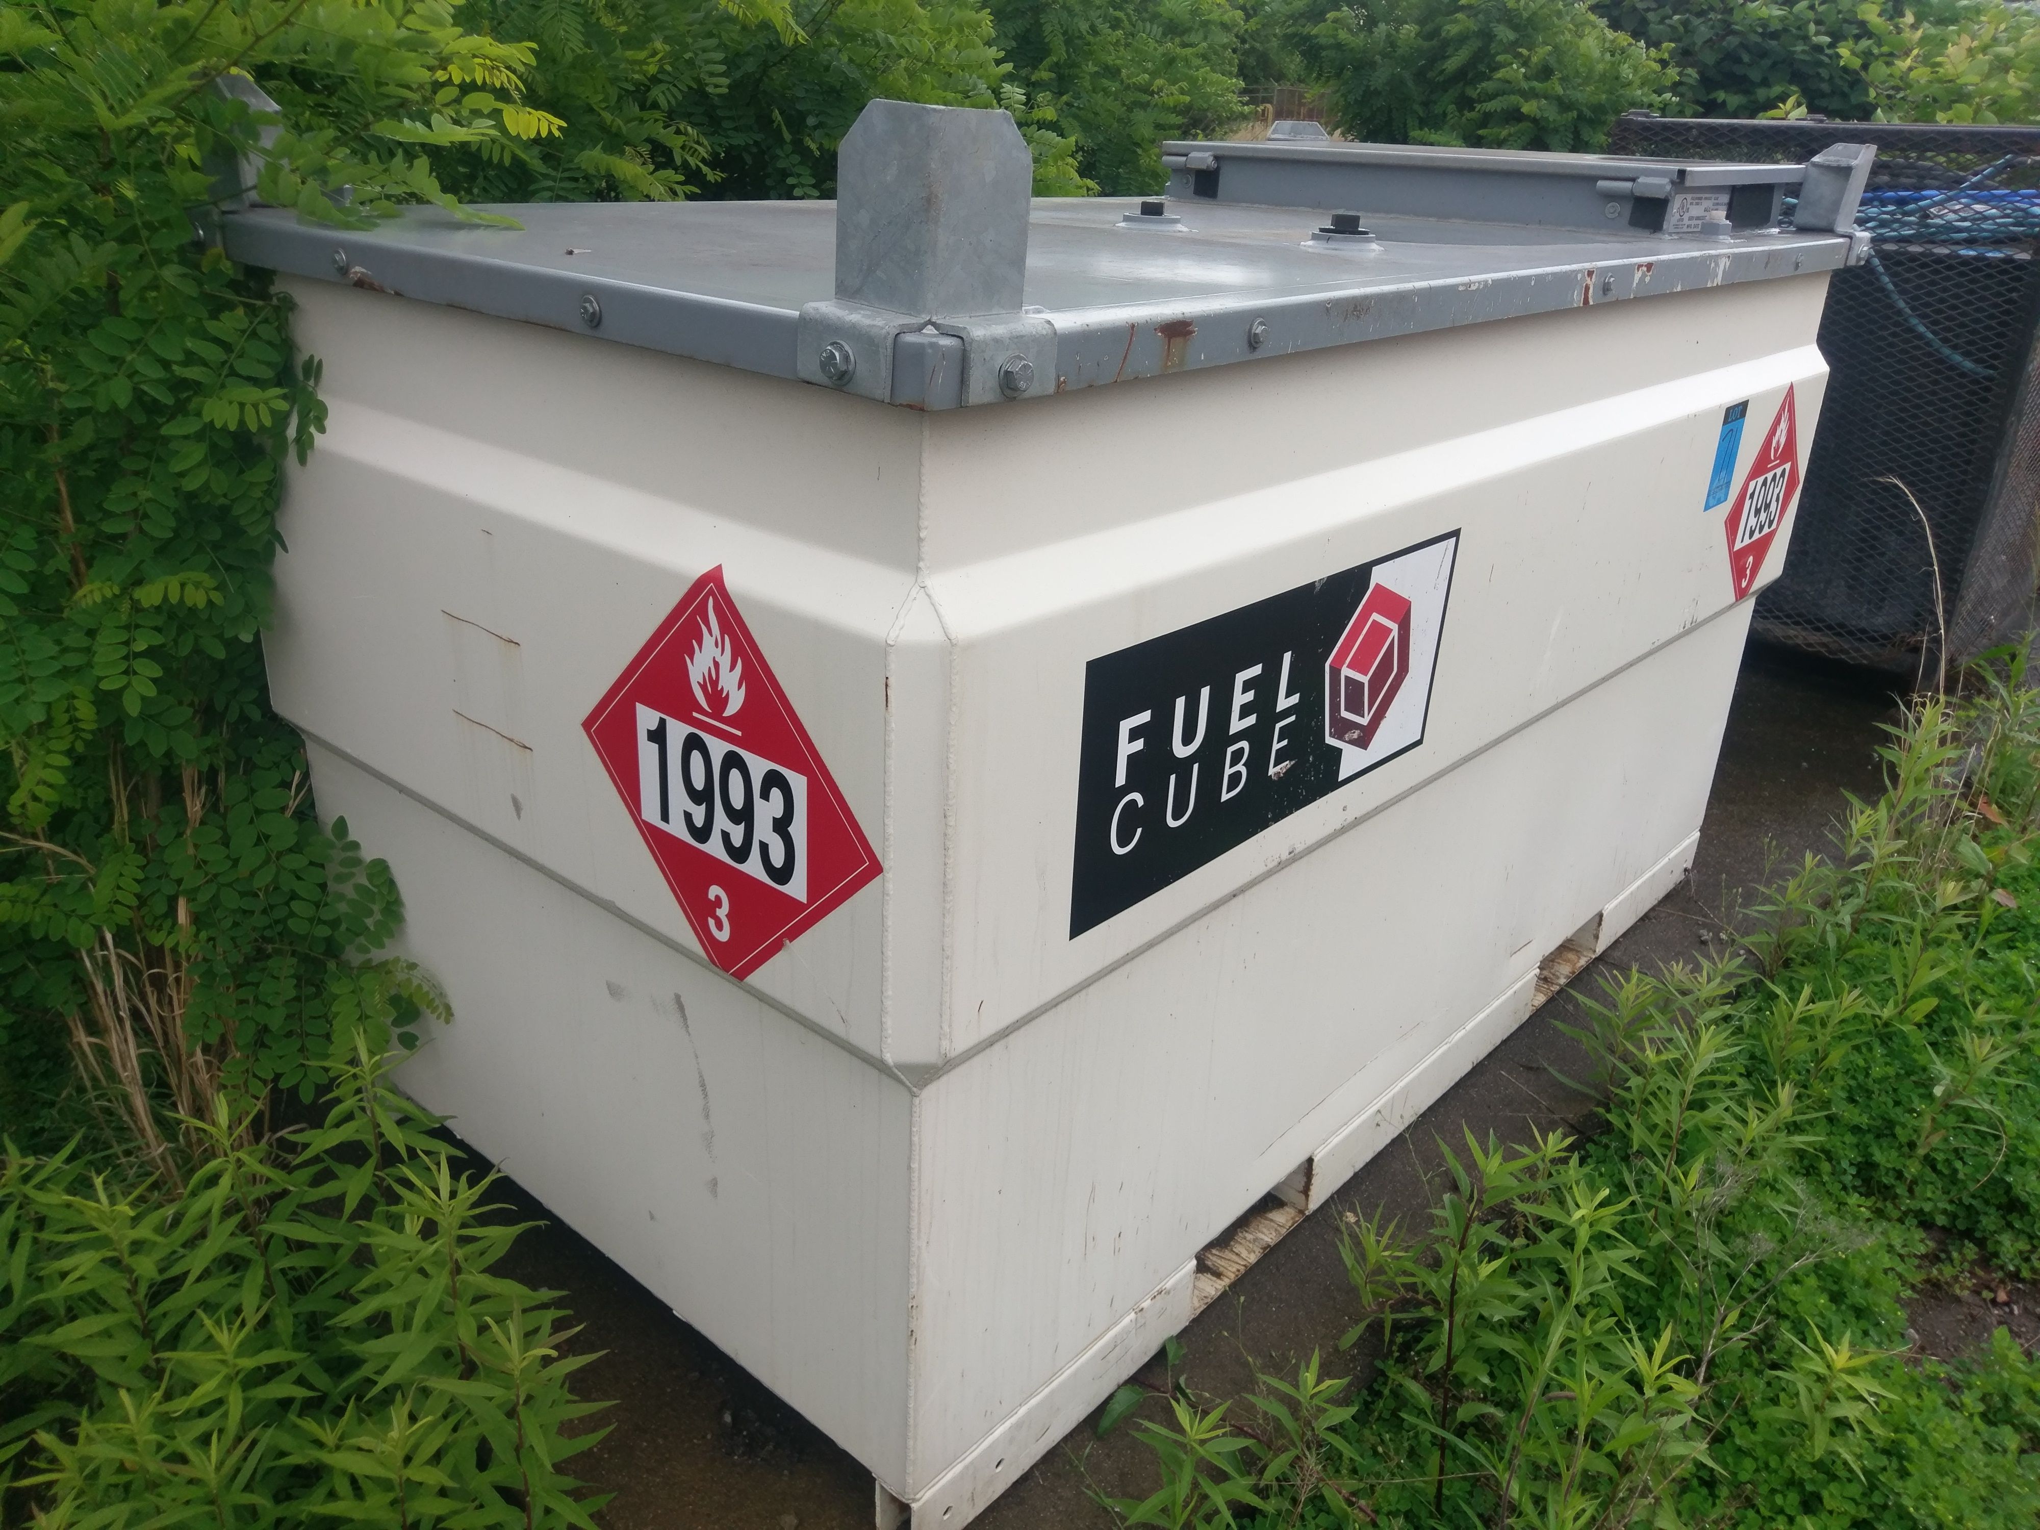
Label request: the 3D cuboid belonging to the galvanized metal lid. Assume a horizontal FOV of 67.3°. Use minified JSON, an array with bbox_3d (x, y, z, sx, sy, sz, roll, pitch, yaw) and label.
[{"bbox_3d":[0.244,-0.764,2.054,1.103,0.188,2.156,21,29,37],"label":"galvanized metal lid"}]

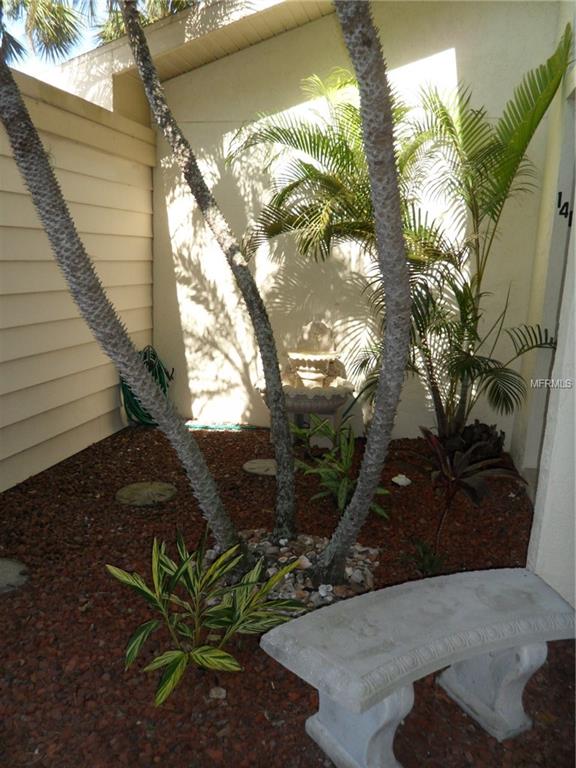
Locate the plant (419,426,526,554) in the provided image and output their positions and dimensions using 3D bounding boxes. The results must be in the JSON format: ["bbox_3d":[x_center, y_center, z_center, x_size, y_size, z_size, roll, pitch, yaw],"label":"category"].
[{"bbox_3d":[1.014,0.616,3.224,0.600,0.660,0.550,5,12,14],"label":"plant"}]

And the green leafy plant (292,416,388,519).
[{"bbox_3d":[0.385,0.504,3.947,0.600,0.530,0.580,5,12,14],"label":"green leafy plant"}]

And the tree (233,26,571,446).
[{"bbox_3d":[0.746,-0.780,4.124,2.300,3.000,1.600,5,12,14],"label":"tree"}]

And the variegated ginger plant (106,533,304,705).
[{"bbox_3d":[-0.331,0.826,2.336,0.760,0.500,0.680,5,12,14],"label":"variegated ginger plant"}]

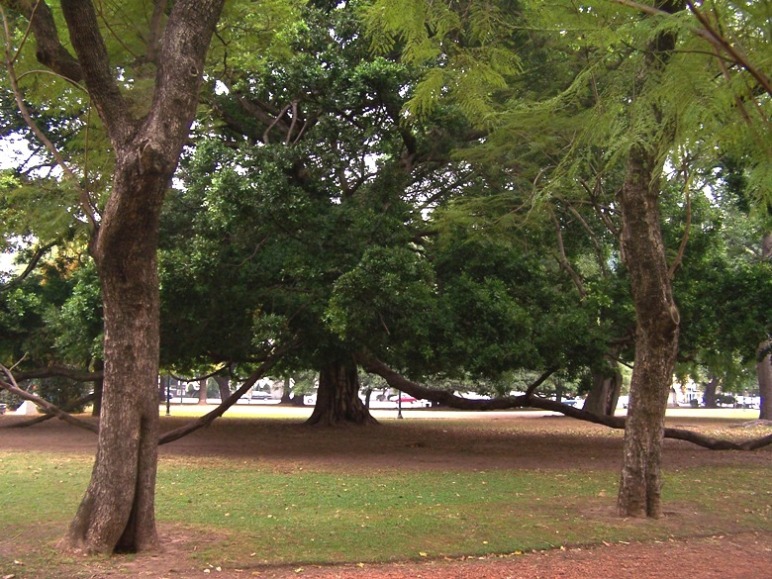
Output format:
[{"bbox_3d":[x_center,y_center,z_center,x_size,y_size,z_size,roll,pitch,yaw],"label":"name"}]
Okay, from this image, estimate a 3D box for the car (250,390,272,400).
[{"bbox_3d":[-17.335,14.759,118.000,4.200,1.450,1.750,-3,-7,21],"label":"car"}]

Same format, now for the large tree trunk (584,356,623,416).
[{"bbox_3d":[12.319,5.508,48.000,2.100,3.400,2.000,0,-7,0],"label":"large tree trunk"}]

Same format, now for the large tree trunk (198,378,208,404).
[{"bbox_3d":[-17.873,10.014,83.000,1.000,2.600,0.980,0,-7,0],"label":"large tree trunk"}]

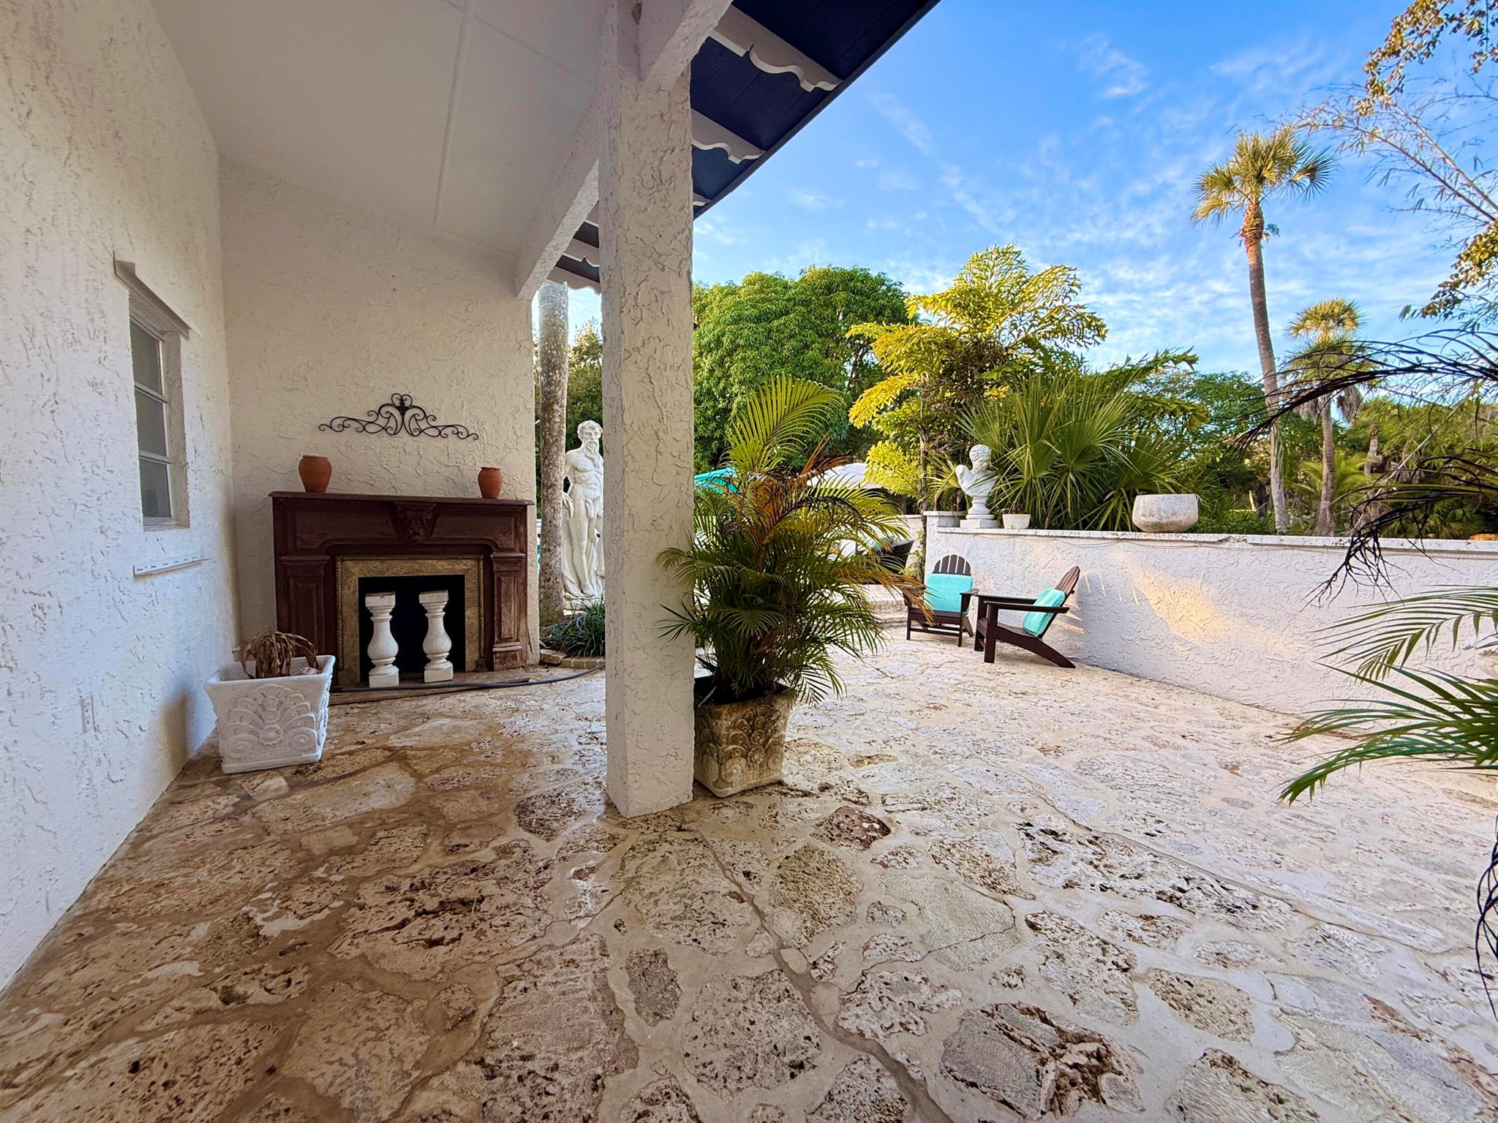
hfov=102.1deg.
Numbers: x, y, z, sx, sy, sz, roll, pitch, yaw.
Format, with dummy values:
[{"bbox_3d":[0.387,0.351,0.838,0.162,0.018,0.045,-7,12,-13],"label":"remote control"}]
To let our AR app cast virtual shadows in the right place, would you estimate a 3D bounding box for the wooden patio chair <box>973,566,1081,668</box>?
[{"bbox_3d":[2.535,0.460,5.579,0.800,0.890,0.720,1,4,14],"label":"wooden patio chair"}]

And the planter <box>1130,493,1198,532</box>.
[{"bbox_3d":[3.325,-0.388,4.841,0.460,0.290,0.460,-1,4,-19],"label":"planter"}]

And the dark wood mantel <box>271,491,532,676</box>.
[{"bbox_3d":[-2.471,0.206,4.511,1.630,1.320,0.360,-2,4,-33],"label":"dark wood mantel"}]

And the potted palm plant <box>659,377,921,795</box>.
[{"bbox_3d":[0.142,0.084,2.860,1.150,1.870,1.080,0,4,0],"label":"potted palm plant"}]

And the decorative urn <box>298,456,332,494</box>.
[{"bbox_3d":[-2.971,-0.601,4.145,0.188,0.260,0.188,-2,4,-31],"label":"decorative urn"}]

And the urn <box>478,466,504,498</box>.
[{"bbox_3d":[-2.014,-0.617,4.730,0.188,0.260,0.188,-2,4,-31],"label":"urn"}]

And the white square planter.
[{"bbox_3d":[-2.412,0.772,3.098,0.440,0.450,0.440,-1,4,-26],"label":"white square planter"}]

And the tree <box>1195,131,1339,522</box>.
[{"bbox_3d":[13.614,-6.011,16.000,2.900,10.795,2.900,3,5,41],"label":"tree"}]

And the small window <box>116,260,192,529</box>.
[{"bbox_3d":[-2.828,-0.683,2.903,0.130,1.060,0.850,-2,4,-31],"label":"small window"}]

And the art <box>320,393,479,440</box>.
[{"bbox_3d":[-2.589,-1.086,4.544,1.030,0.340,0.030,-2,4,-33],"label":"art"}]

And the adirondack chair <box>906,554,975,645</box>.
[{"bbox_3d":[2.142,0.391,6.587,0.720,0.890,0.800,3,4,34],"label":"adirondack chair"}]

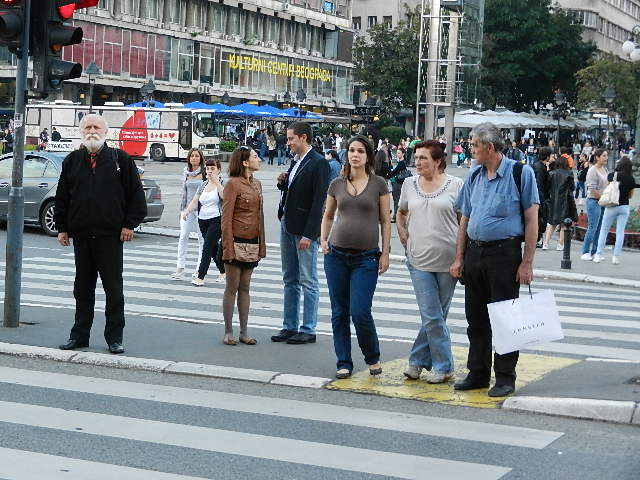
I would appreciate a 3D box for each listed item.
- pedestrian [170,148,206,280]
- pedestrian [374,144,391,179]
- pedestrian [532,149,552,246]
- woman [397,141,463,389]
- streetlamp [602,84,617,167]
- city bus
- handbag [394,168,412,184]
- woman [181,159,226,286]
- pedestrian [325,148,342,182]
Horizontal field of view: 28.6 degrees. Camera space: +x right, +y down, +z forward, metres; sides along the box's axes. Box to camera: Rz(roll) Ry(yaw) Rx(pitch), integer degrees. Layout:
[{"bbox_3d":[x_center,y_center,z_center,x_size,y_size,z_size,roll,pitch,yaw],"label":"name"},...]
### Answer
[{"bbox_3d":[-1.696,-0.351,16.342,0.500,1.670,0.500,5,5,30],"label":"pedestrian"},{"bbox_3d":[1.321,-1.160,27.000,0.380,1.630,0.480,-3,6,-45],"label":"pedestrian"},{"bbox_3d":[3.762,-0.732,21.400,0.360,1.720,0.460,-1,5,-30],"label":"pedestrian"},{"bbox_3d":[0.769,0.136,8.750,0.480,1.650,0.380,2,4,12],"label":"woman"},{"bbox_3d":[10.611,-3.531,46.000,0.550,4.050,0.550,2,4,0],"label":"streetlamp"},{"bbox_3d":[-12.200,-6.620,77.300,12.400,3.200,2.500,4,5,28],"label":"city bus"},{"bbox_3d":[1.909,-1.446,28.400,0.360,0.330,0.180,3,4,6],"label":"handbag"},{"bbox_3d":[-1.456,-0.239,15.846,0.550,1.560,0.580,5,5,35],"label":"woman"},{"bbox_3d":[0.264,-1.034,25.500,0.360,1.580,0.460,1,4,-15],"label":"pedestrian"}]

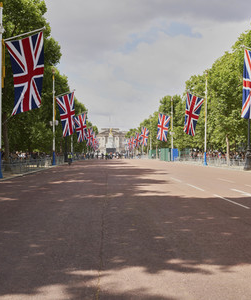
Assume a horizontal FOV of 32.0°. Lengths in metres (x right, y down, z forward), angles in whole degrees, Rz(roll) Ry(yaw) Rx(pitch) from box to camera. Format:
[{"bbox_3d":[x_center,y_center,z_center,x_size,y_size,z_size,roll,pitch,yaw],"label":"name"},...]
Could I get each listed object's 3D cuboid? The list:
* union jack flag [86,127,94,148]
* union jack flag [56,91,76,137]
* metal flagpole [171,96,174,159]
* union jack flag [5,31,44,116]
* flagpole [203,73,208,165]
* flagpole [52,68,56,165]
[{"bbox_3d":[-11.555,-4.080,143.000,2.500,5.900,0.600,0,0,-2],"label":"union jack flag"},{"bbox_3d":[-8.054,-4.756,59.200,2.600,5.950,0.600,0,0,-2],"label":"union jack flag"},{"bbox_3d":[9.438,-4.259,87.600,0.570,13.000,0.570,0,0,-2],"label":"metal flagpole"},{"bbox_3d":[-6.699,-5.059,29.200,2.650,5.700,0.600,0,0,-2],"label":"union jack flag"},{"bbox_3d":[11.034,-4.362,59.900,0.570,13.000,0.570,0,0,-2],"label":"flagpole"},{"bbox_3d":[-9.637,-4.480,59.300,0.570,13.000,0.570,0,0,-2],"label":"flagpole"}]

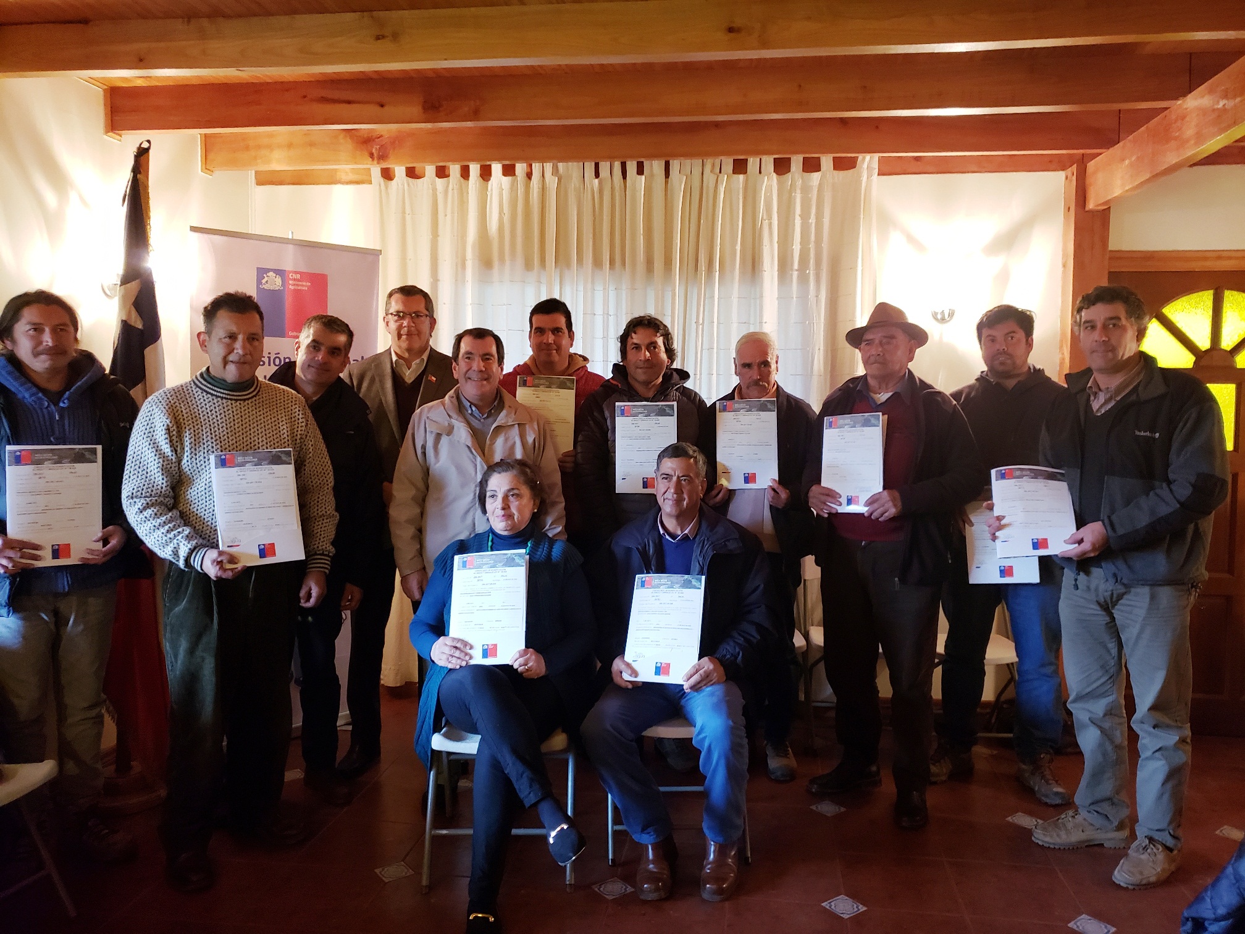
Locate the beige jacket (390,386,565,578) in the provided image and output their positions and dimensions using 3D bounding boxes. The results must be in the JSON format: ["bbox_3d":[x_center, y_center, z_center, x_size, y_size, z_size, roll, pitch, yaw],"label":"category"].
[{"bbox_3d":[-0.501,0.078,3.222,0.602,0.713,0.361,0,3,-9],"label":"beige jacket"}]

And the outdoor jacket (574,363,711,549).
[{"bbox_3d":[0.081,-0.030,3.607,0.542,0.744,0.381,0,3,1],"label":"outdoor jacket"}]

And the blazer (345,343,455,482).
[{"bbox_3d":[-0.817,-0.074,3.514,0.522,0.757,0.331,-1,3,-14],"label":"blazer"}]

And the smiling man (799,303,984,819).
[{"bbox_3d":[0.907,0.314,3.215,0.592,1.756,0.452,2,4,31],"label":"smiling man"}]

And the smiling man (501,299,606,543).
[{"bbox_3d":[-0.277,0.252,3.694,0.532,1.817,0.422,0,3,-5],"label":"smiling man"}]

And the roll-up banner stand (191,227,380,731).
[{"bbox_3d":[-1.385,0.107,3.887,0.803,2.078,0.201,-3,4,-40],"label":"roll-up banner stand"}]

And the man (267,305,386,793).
[{"bbox_3d":[-1.075,0.320,3.346,0.542,1.716,0.422,-1,4,-22],"label":"man"}]

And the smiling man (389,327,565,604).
[{"bbox_3d":[-0.498,0.348,3.237,0.602,1.676,0.422,0,3,-9],"label":"smiling man"}]

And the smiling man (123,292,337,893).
[{"bbox_3d":[-1.155,0.346,2.815,0.602,1.726,0.502,-1,4,-24],"label":"smiling man"}]

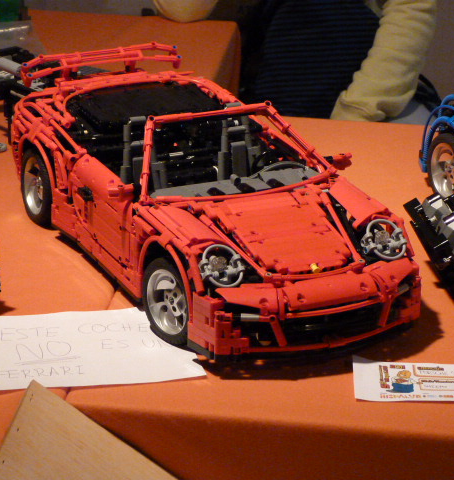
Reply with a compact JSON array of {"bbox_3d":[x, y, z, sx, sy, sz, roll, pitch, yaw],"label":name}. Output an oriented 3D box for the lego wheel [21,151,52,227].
[{"bbox_3d":[-0.185,-0.056,1.913,0.038,0.082,0.082,-9,23,-25],"label":"lego wheel"}]

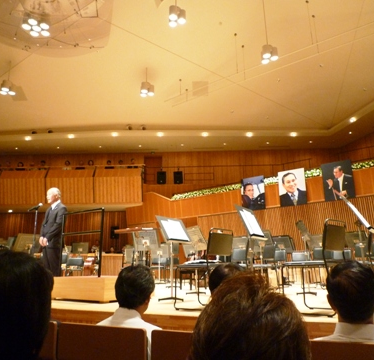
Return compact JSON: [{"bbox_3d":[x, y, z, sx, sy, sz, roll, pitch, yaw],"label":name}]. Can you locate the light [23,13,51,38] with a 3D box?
[{"bbox_3d":[-3.569,-3.665,8.250,0.560,0.340,0.550,-1,-14,0],"label":"light"}]

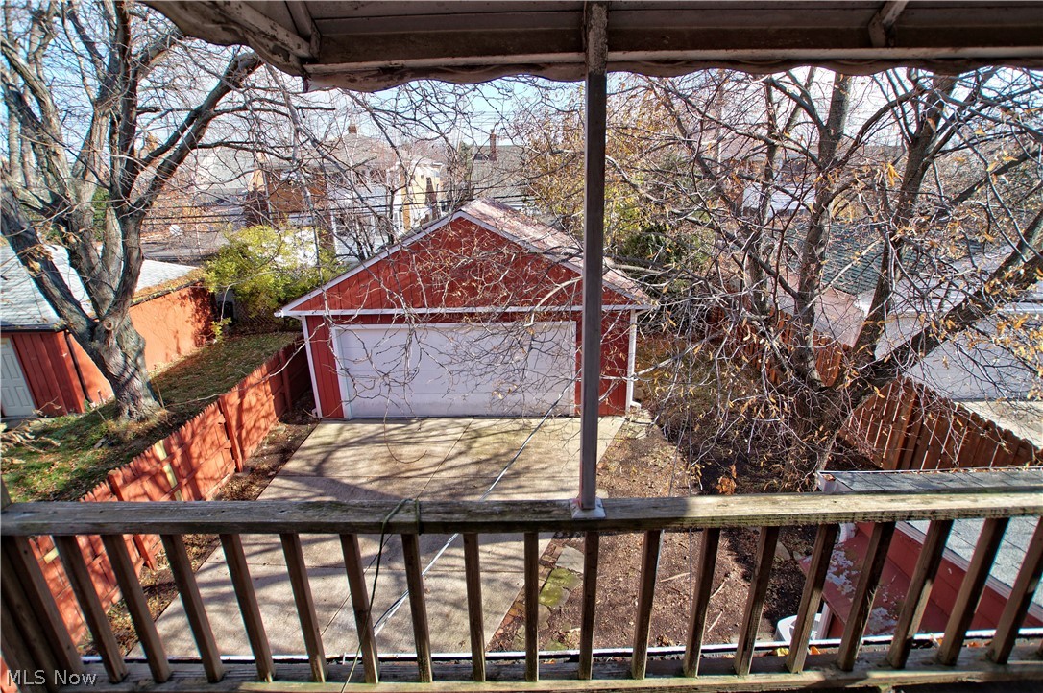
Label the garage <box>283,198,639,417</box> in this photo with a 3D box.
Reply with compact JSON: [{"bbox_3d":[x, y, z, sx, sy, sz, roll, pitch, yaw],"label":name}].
[{"bbox_3d":[-1.065,-1.591,12.414,7.550,4.430,6.400,-1,20,1],"label":"garage"}]

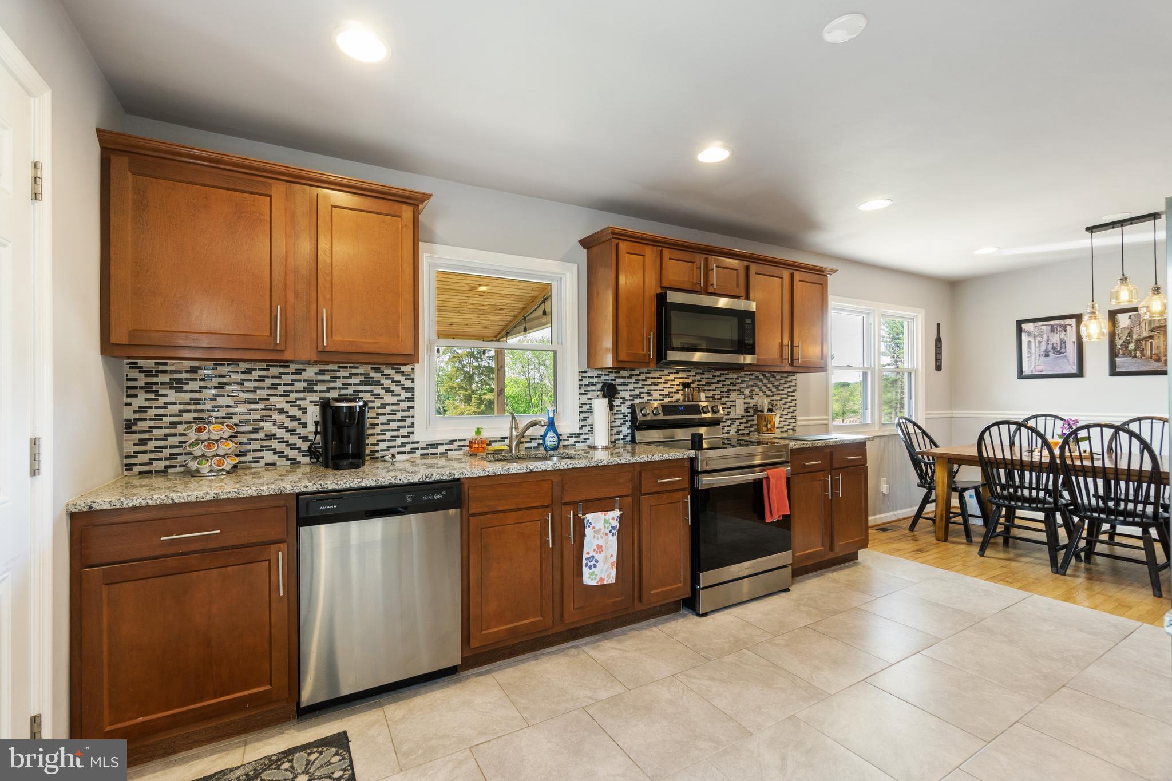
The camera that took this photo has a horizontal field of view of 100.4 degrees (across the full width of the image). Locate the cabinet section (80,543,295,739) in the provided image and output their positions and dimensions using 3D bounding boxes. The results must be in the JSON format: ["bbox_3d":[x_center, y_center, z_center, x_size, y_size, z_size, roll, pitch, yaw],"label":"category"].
[{"bbox_3d":[-1.322,0.838,1.645,0.545,0.568,0.025,0,-1,-30],"label":"cabinet section"}]

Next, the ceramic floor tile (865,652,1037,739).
[{"bbox_3d":[1.518,1.265,2.044,0.456,0.012,0.452,0,-1,-30],"label":"ceramic floor tile"}]

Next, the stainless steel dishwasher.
[{"bbox_3d":[-0.937,0.813,2.195,0.603,0.836,0.600,0,-1,-29],"label":"stainless steel dishwasher"}]

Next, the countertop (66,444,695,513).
[{"bbox_3d":[-0.644,0.371,2.392,2.540,0.036,0.635,0,-1,-30],"label":"countertop"}]

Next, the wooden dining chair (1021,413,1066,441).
[{"bbox_3d":[4.064,0.755,4.404,0.600,1.060,0.480,0,-1,-30],"label":"wooden dining chair"}]

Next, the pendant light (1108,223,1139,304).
[{"bbox_3d":[3.793,-0.886,3.446,0.140,0.570,0.140,0,-1,-30],"label":"pendant light"}]

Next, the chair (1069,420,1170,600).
[{"bbox_3d":[3.512,0.736,3.246,0.640,1.035,0.475,0,-1,-30],"label":"chair"}]

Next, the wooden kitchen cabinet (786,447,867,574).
[{"bbox_3d":[1.516,0.813,3.587,0.920,0.857,0.609,0,-1,-29],"label":"wooden kitchen cabinet"}]

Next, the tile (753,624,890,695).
[{"bbox_3d":[1.086,1.258,2.305,0.451,0.012,0.446,0,-1,-30],"label":"tile"}]

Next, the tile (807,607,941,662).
[{"bbox_3d":[1.472,1.253,2.512,0.446,0.010,0.446,0,-1,-29],"label":"tile"}]

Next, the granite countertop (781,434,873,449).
[{"bbox_3d":[1.548,0.375,3.653,0.940,0.035,0.650,0,-1,-30],"label":"granite countertop"}]

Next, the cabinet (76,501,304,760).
[{"bbox_3d":[-1.479,0.825,1.914,0.602,0.876,0.625,0,-1,-30],"label":"cabinet"}]

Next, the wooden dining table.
[{"bbox_3d":[3.753,0.874,3.617,1.120,0.750,1.780,0,-1,-30],"label":"wooden dining table"}]

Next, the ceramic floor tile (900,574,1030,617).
[{"bbox_3d":[2.306,1.258,2.999,0.547,0.012,0.446,0,-1,-30],"label":"ceramic floor tile"}]

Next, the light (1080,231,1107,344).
[{"bbox_3d":[3.828,-0.787,3.668,0.140,0.826,0.140,0,-1,-29],"label":"light"}]

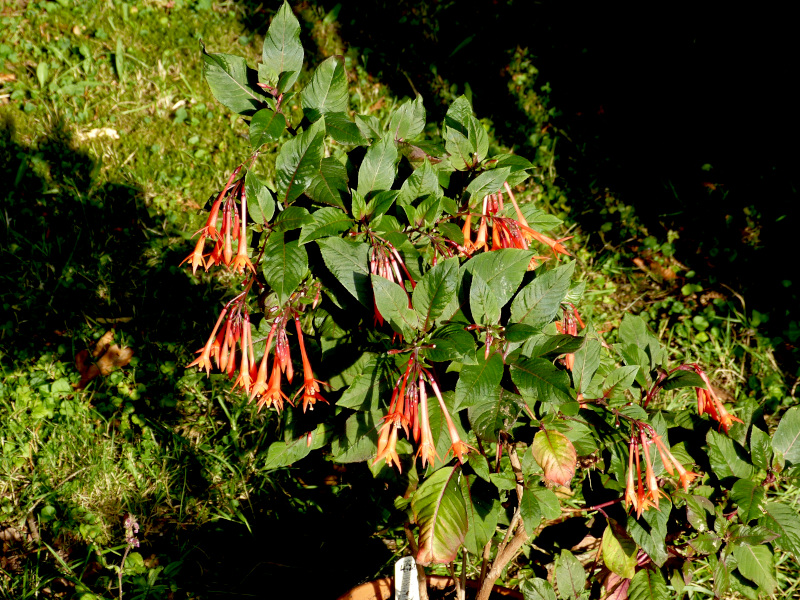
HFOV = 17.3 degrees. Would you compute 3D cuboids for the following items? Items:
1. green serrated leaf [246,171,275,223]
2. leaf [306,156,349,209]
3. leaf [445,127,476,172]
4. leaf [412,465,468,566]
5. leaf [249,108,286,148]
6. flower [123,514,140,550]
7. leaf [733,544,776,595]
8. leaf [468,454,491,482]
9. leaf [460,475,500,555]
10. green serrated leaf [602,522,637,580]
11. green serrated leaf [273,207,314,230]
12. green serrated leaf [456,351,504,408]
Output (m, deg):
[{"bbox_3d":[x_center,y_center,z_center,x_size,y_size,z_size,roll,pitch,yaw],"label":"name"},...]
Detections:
[{"bbox_3d":[-0.104,-0.075,1.924,0.020,0.009,0.047,-24,68,6],"label":"green serrated leaf"},{"bbox_3d":[-0.055,-0.091,2.020,0.036,0.010,0.056,-26,70,-14],"label":"leaf"},{"bbox_3d":[0.047,-0.120,2.080,0.021,0.016,0.042,-27,69,-4],"label":"leaf"},{"bbox_3d":[0.032,0.162,1.986,0.040,0.075,0.018,12,-4,10],"label":"leaf"},{"bbox_3d":[-0.105,-0.135,2.080,0.026,0.016,0.037,20,69,21],"label":"leaf"},{"bbox_3d":[-0.237,0.205,2.330,0.015,0.028,0.015,0,28,0],"label":"flower"},{"bbox_3d":[0.292,0.219,2.150,0.032,0.010,0.054,-24,70,-13],"label":"leaf"},{"bbox_3d":[0.064,0.135,2.130,0.015,0.008,0.031,-32,73,-13],"label":"leaf"},{"bbox_3d":[0.065,0.174,2.140,0.034,0.016,0.069,-6,73,-8],"label":"leaf"},{"bbox_3d":[0.177,0.202,2.120,0.026,0.052,0.009,-22,-6,10],"label":"green serrated leaf"},{"bbox_3d":[-0.081,-0.062,2.020,0.033,0.008,0.023,-7,58,17],"label":"green serrated leaf"},{"bbox_3d":[0.056,0.059,1.914,0.031,0.011,0.054,35,76,6],"label":"green serrated leaf"}]

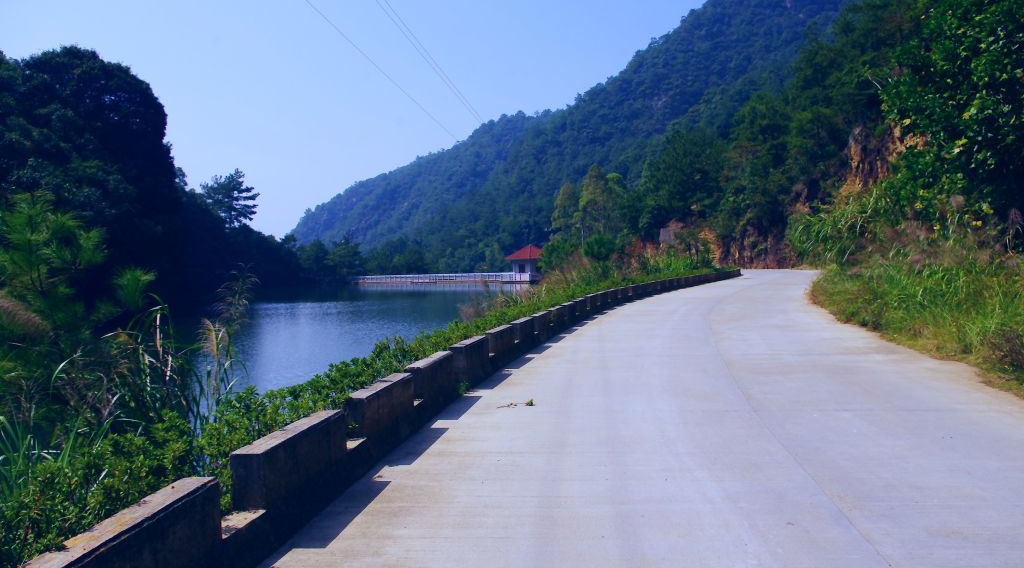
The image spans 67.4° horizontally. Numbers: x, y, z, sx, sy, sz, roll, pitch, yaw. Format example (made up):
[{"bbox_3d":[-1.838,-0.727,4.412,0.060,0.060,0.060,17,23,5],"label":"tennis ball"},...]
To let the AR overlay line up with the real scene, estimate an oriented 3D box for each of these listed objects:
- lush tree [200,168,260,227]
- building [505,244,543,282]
[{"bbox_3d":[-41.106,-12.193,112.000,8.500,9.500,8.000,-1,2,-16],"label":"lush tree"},{"bbox_3d":[2.510,-2.969,110.000,4.900,5.300,4.900,1,2,45],"label":"building"}]

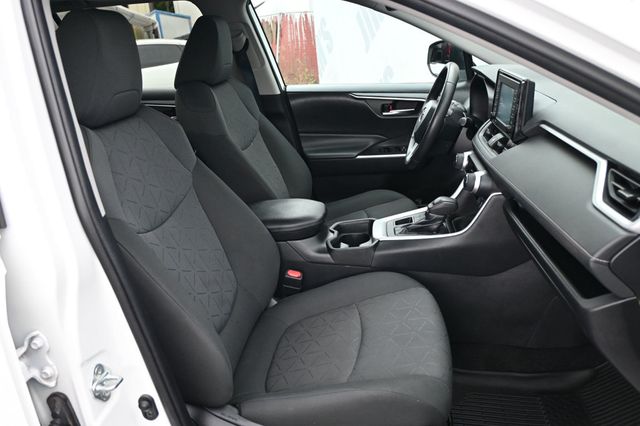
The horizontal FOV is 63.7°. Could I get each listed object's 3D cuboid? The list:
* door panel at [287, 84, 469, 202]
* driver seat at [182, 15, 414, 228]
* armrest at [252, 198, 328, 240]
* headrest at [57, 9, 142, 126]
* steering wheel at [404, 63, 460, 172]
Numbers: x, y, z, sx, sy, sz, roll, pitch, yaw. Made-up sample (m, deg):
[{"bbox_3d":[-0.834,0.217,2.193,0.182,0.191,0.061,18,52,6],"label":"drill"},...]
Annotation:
[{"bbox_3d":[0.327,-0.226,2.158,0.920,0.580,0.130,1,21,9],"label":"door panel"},{"bbox_3d":[-0.051,-0.193,1.834,0.820,0.990,0.540,1,21,9],"label":"driver seat"},{"bbox_3d":[-0.128,0.019,1.540,0.300,0.085,0.210,1,21,9],"label":"armrest"},{"bbox_3d":[-0.490,-0.303,1.090,0.125,0.225,0.260,6,22,6],"label":"headrest"},{"bbox_3d":[0.376,-0.320,1.719,0.100,0.370,0.370,22,23,0],"label":"steering wheel"}]

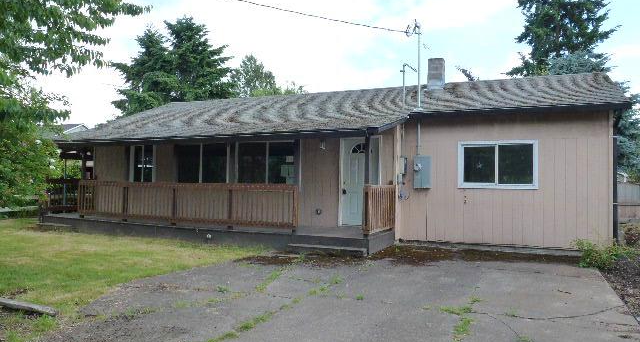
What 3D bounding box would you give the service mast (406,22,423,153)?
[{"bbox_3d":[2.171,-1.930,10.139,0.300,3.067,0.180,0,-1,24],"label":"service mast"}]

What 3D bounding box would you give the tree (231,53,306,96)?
[{"bbox_3d":[-3.825,-2.855,28.887,4.444,9.653,4.444,0,-1,24],"label":"tree"}]

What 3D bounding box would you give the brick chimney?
[{"bbox_3d":[3.200,-2.657,12.242,0.410,0.903,0.410,0,-1,24],"label":"brick chimney"}]

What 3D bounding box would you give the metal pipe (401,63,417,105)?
[{"bbox_3d":[1.945,-1.896,9.751,0.343,0.939,0.080,0,-1,24],"label":"metal pipe"}]

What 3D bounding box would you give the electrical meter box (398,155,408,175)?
[{"bbox_3d":[1.931,-0.115,10.199,0.170,0.400,0.130,0,-1,24],"label":"electrical meter box"}]

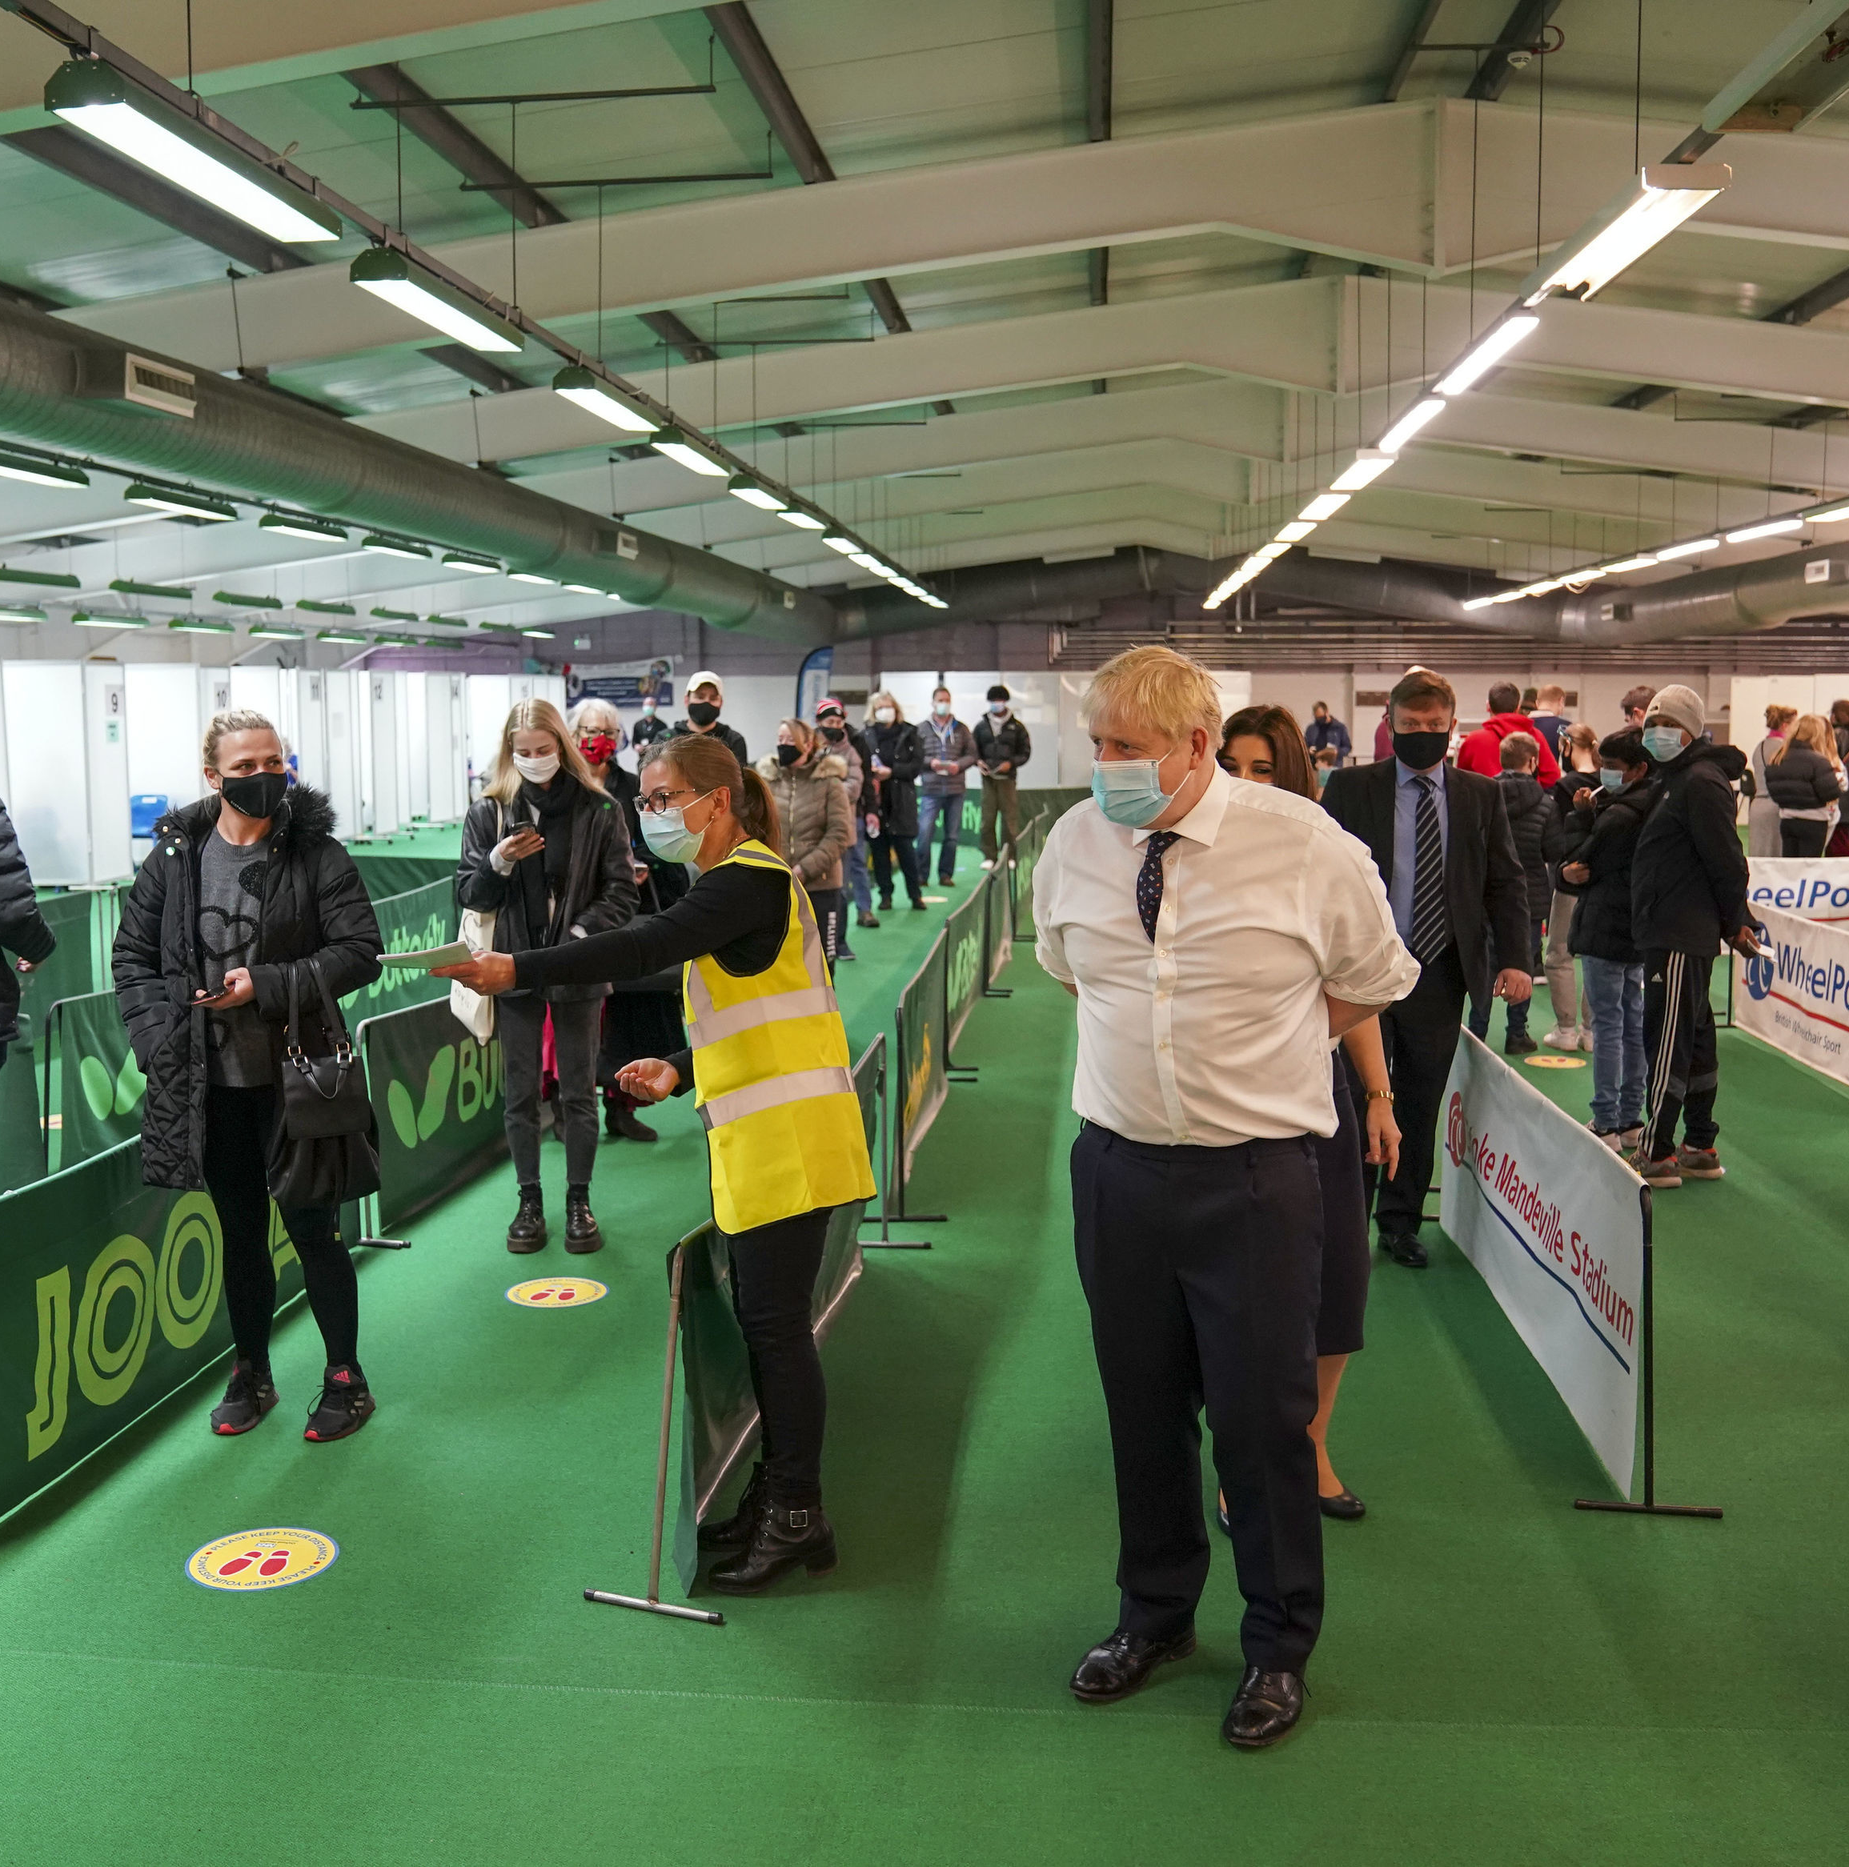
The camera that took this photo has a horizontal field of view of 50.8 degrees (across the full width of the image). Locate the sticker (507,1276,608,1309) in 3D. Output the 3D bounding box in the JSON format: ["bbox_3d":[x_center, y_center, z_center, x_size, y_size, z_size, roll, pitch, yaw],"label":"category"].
[{"bbox_3d":[-1.050,1.030,5.574,0.310,0.005,0.310,1,7,5],"label":"sticker"}]

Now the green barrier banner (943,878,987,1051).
[{"bbox_3d":[0.233,0.107,10.058,0.040,0.610,2.280,1,7,6],"label":"green barrier banner"}]

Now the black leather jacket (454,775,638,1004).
[{"bbox_3d":[-1.175,-0.143,6.056,0.540,0.690,0.330,-1,7,-9],"label":"black leather jacket"}]

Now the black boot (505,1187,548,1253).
[{"bbox_3d":[-1.250,0.890,6.170,0.120,0.165,0.280,0,7,-2],"label":"black boot"}]

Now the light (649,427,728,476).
[{"bbox_3d":[-1.465,-3.060,12.310,0.220,0.130,1.540,1,7,5],"label":"light"}]

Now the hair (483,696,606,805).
[{"bbox_3d":[-1.189,-0.567,6.072,0.370,0.340,0.270,-1,7,-6],"label":"hair"}]

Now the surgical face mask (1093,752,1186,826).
[{"bbox_3d":[0.337,-0.228,3.115,0.088,0.118,0.140,-15,14,-36],"label":"surgical face mask"}]

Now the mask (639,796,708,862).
[{"bbox_3d":[-0.477,-0.198,3.735,0.105,0.125,0.135,-14,12,-24],"label":"mask"}]

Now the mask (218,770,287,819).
[{"bbox_3d":[-1.505,-0.312,4.364,0.140,0.110,0.085,-5,12,-38],"label":"mask"}]

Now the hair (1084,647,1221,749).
[{"bbox_3d":[0.367,-0.384,3.156,0.200,0.175,0.240,6,9,43],"label":"hair"}]

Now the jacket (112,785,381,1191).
[{"bbox_3d":[-1.571,0.122,4.511,0.580,0.940,0.370,1,7,6],"label":"jacket"}]

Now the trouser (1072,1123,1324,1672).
[{"bbox_3d":[0.468,0.783,3.312,0.410,0.950,0.340,2,7,24],"label":"trouser"}]

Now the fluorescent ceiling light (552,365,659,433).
[{"bbox_3d":[-1.744,-2.972,10.866,0.220,0.120,1.584,1,7,5],"label":"fluorescent ceiling light"}]

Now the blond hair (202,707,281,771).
[{"bbox_3d":[-1.565,-0.439,4.459,0.160,0.160,0.180,-5,12,-38],"label":"blond hair"}]

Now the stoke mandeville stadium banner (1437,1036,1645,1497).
[{"bbox_3d":[1.580,0.712,5.203,0.050,0.680,2.281,0,7,4],"label":"stoke mandeville stadium banner"}]

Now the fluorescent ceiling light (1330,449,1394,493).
[{"bbox_3d":[2.966,-3.147,13.191,0.270,0.100,1.840,1,7,5],"label":"fluorescent ceiling light"}]

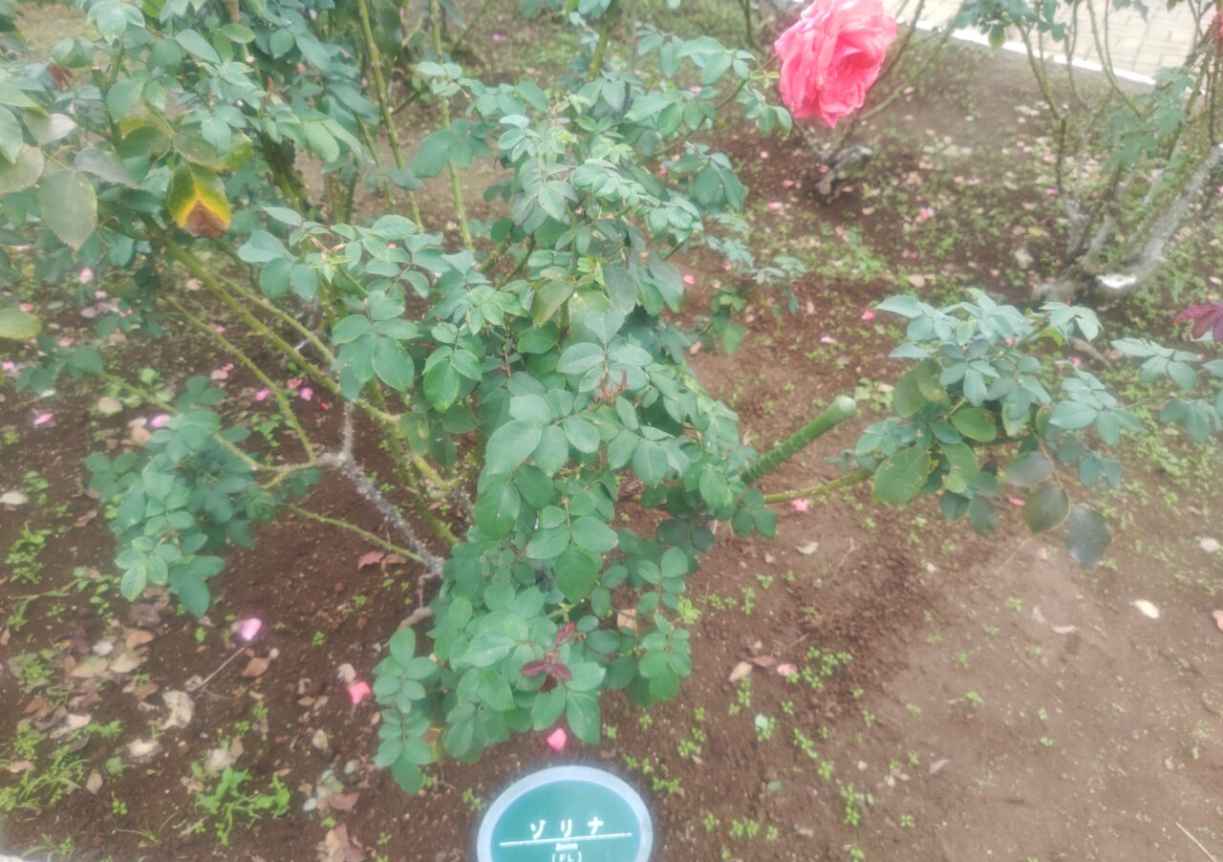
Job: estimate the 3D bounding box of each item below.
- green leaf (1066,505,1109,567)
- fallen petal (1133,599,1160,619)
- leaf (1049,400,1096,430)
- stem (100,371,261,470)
[{"bbox_3d":[0.559,0.123,0.960,0.051,0.012,0.075,-4,73,25],"label":"green leaf"},{"bbox_3d":[1.018,0.334,1.541,0.028,0.012,0.049,-20,41,-24],"label":"fallen petal"},{"bbox_3d":[0.477,-0.016,0.842,0.045,0.011,0.030,-13,57,4],"label":"leaf"},{"bbox_3d":[-0.754,-0.015,1.430,0.022,0.299,0.020,-53,20,0],"label":"stem"}]

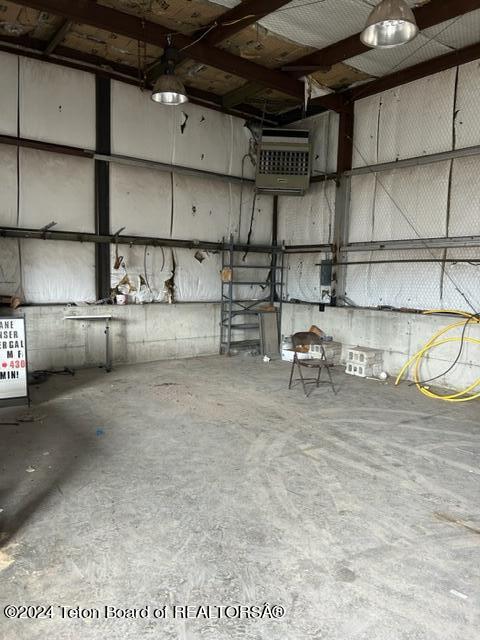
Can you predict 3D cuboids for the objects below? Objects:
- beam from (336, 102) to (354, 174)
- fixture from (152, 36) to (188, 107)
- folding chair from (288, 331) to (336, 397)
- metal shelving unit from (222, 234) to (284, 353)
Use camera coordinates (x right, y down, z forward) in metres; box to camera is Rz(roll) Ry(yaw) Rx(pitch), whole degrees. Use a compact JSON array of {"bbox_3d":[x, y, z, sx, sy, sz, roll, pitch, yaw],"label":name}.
[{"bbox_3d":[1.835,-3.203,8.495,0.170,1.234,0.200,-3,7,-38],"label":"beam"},{"bbox_3d":[-1.038,-3.710,7.053,0.546,0.857,0.546,1,5,0],"label":"fixture"},{"bbox_3d":[0.997,0.583,6.467,0.465,0.775,0.488,-1,6,-22],"label":"folding chair"},{"bbox_3d":[0.271,-0.473,9.487,1.300,2.279,0.320,-3,7,-38],"label":"metal shelving unit"}]

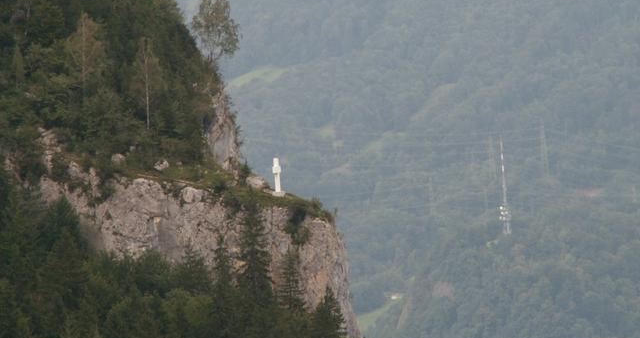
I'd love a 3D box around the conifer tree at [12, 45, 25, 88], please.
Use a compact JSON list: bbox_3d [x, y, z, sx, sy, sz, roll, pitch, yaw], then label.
[{"bbox_3d":[-45.191,-15.239,780.000,1.800,6.610,1.800,-4,-3,0],"label":"conifer tree"}]

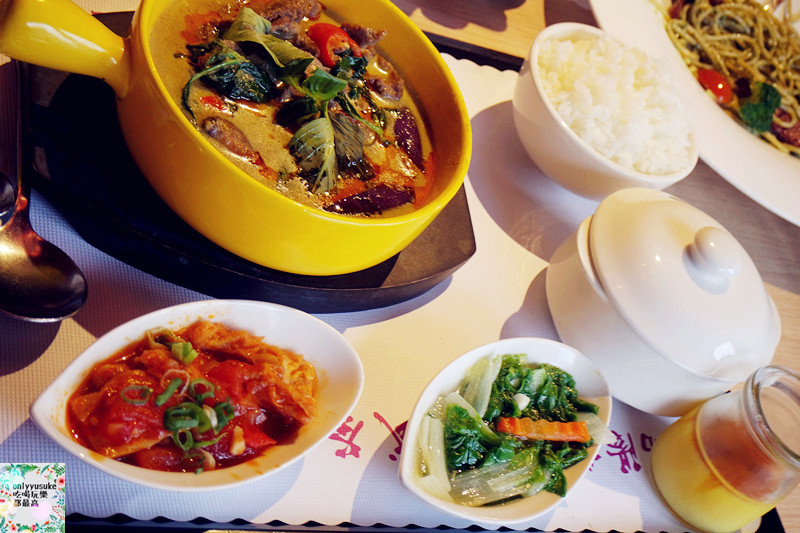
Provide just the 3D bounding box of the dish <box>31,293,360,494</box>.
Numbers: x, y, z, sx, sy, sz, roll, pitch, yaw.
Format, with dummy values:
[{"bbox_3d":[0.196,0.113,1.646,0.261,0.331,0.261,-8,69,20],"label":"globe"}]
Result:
[{"bbox_3d":[-0.078,0.056,0.443,0.139,0.032,0.077,-17,67,-42],"label":"dish"}]

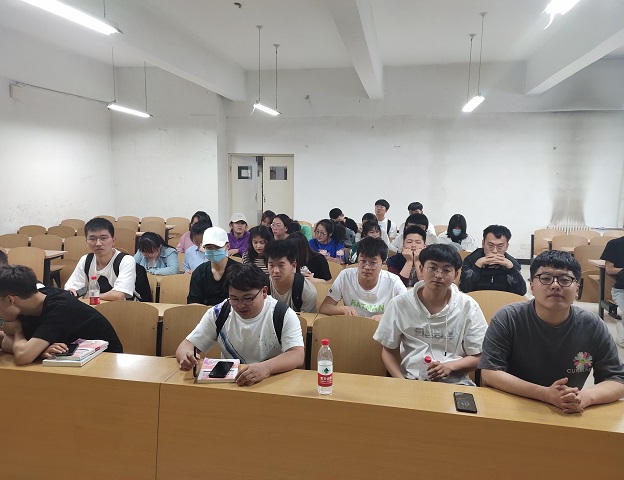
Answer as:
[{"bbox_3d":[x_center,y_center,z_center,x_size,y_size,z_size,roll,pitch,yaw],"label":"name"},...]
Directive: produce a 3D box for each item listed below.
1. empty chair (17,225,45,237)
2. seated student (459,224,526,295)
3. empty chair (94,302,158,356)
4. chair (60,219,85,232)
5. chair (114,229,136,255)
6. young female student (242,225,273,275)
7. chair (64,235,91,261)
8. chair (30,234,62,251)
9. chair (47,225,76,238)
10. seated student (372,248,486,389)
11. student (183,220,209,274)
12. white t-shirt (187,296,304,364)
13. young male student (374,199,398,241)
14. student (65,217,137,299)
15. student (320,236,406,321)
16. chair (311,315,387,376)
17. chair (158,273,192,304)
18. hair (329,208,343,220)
[{"bbox_3d":[-4.276,0.207,6.305,0.460,0.810,0.500,2,9,12],"label":"empty chair"},{"bbox_3d":[1.461,0.532,3.461,0.580,1.300,0.650,3,9,16],"label":"seated student"},{"bbox_3d":[-1.235,0.809,2.648,0.450,0.820,0.400,2,9,12],"label":"empty chair"},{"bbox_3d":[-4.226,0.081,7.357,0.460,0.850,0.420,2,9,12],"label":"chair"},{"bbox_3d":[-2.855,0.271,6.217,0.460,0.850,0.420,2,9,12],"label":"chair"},{"bbox_3d":[-0.481,0.455,3.840,0.450,1.183,0.700,2,9,9],"label":"young female student"},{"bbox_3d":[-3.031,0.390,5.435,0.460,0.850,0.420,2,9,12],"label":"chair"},{"bbox_3d":[-3.426,0.370,5.286,0.460,0.810,0.500,2,9,12],"label":"chair"},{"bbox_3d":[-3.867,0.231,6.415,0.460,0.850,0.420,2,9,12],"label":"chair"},{"bbox_3d":[0.562,0.683,2.076,0.530,1.330,0.640,2,9,12],"label":"seated student"},{"bbox_3d":[-1.065,0.455,3.964,0.480,1.250,0.680,2,9,7],"label":"student"},{"bbox_3d":[-0.307,0.554,2.245,0.570,0.540,0.400,2,9,12],"label":"white t-shirt"},{"bbox_3d":[0.985,0.084,5.919,0.480,1.294,0.680,5,10,26],"label":"young male student"},{"bbox_3d":[-1.610,0.482,3.333,0.570,1.320,0.660,2,9,12],"label":"student"},{"bbox_3d":[0.364,0.616,2.911,0.560,1.280,0.660,2,9,12],"label":"student"},{"bbox_3d":[0.183,0.867,2.350,0.450,0.820,0.400,2,9,12],"label":"chair"},{"bbox_3d":[-1.085,0.694,3.436,0.450,0.820,0.400,2,9,12],"label":"chair"},{"bbox_3d":[0.334,-0.355,6.042,0.210,0.170,0.180,-8,12,-43],"label":"hair"}]

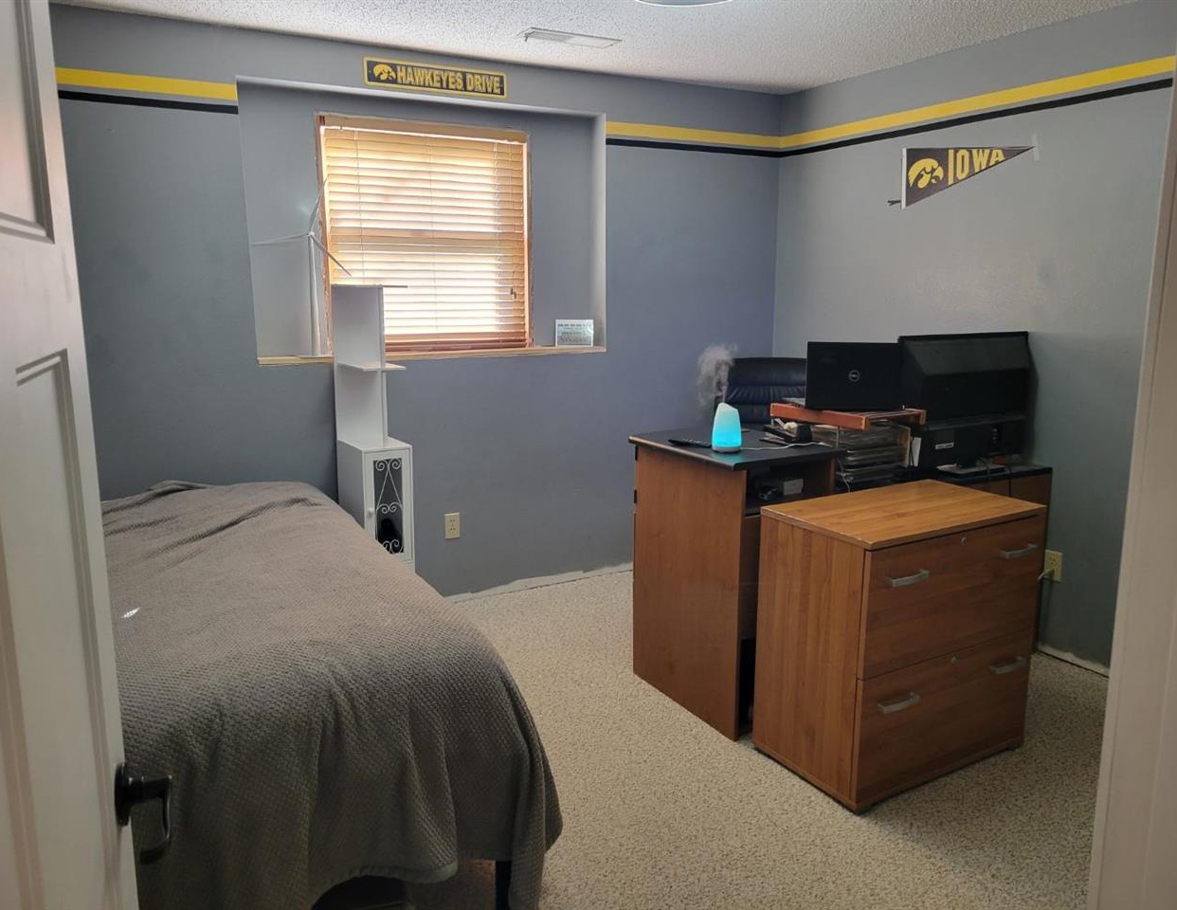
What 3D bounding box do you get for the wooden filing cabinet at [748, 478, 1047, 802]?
[{"bbox_3d":[0.935,0.530,2.765,0.738,0.762,0.420,-6,12,-30],"label":"wooden filing cabinet"}]

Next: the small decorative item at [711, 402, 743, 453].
[{"bbox_3d":[0.450,-0.097,2.961,0.100,0.155,0.100,0,11,0],"label":"small decorative item"}]

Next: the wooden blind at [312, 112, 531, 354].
[{"bbox_3d":[-0.679,-0.940,3.974,0.920,0.950,0.060,-6,12,-28],"label":"wooden blind"}]

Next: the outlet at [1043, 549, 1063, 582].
[{"bbox_3d":[1.770,0.422,3.474,0.010,0.114,0.070,-6,12,-28],"label":"outlet"}]

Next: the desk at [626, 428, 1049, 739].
[{"bbox_3d":[0.939,0.345,3.417,1.498,0.883,0.618,-6,12,-30],"label":"desk"}]

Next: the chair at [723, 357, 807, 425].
[{"bbox_3d":[0.871,0.111,4.106,0.650,1.085,0.670,-1,11,-7],"label":"chair"}]

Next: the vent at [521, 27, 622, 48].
[{"bbox_3d":[-0.072,-1.598,3.511,0.385,0.015,0.125,-6,12,-28],"label":"vent"}]

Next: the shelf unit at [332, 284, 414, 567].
[{"bbox_3d":[-0.854,0.033,3.657,0.209,1.411,0.301,-7,13,-33],"label":"shelf unit"}]

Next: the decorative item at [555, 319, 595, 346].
[{"bbox_3d":[-0.074,-0.579,4.312,0.180,0.127,0.040,-1,11,-5],"label":"decorative item"}]

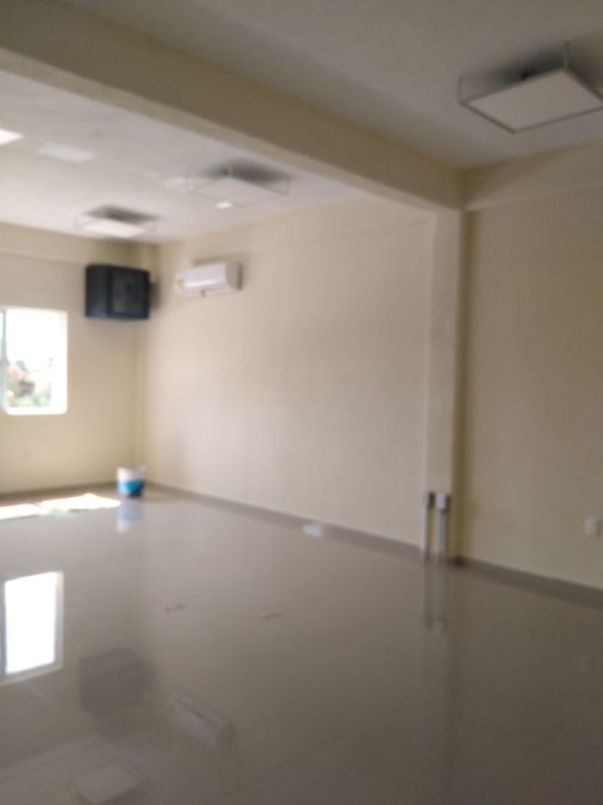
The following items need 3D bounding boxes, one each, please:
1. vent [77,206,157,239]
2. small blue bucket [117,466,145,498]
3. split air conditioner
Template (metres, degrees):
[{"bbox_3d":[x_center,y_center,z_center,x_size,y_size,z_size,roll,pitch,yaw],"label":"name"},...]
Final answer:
[{"bbox_3d":[-2.034,-1.959,6.591,0.585,0.145,0.585,4,3,43],"label":"vent"},{"bbox_3d":[-2.183,1.022,7.796,0.325,0.375,0.325,1,2,0],"label":"small blue bucket"},{"bbox_3d":[-1.101,-1.432,7.087,0.973,0.305,0.215,4,3,43],"label":"split air conditioner"}]

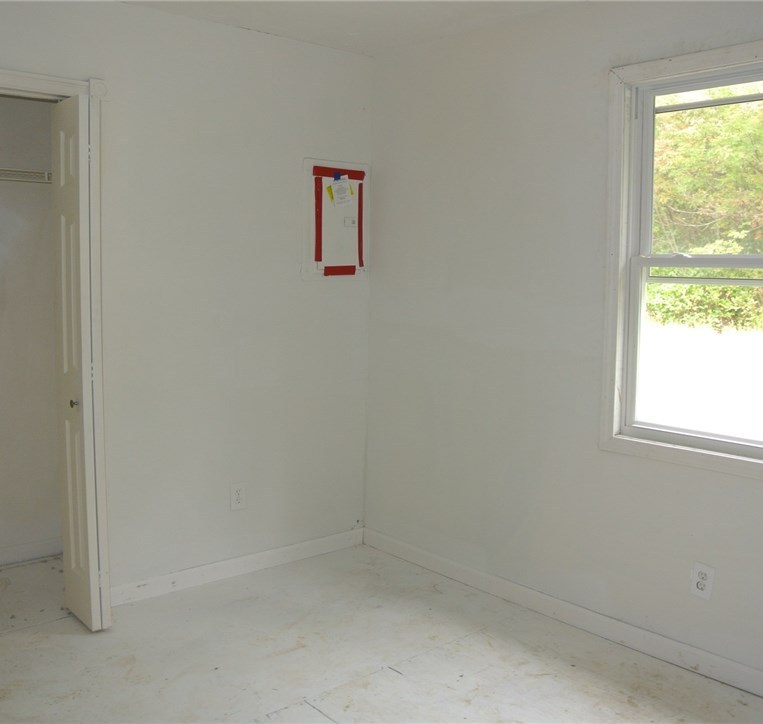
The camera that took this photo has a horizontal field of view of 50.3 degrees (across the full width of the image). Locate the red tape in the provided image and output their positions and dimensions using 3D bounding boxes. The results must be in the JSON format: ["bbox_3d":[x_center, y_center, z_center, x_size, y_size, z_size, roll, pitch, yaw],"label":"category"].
[{"bbox_3d":[-0.200,-0.900,3.896,0.310,0.046,0.004,-4,7,-41],"label":"red tape"}]

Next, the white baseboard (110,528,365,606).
[{"bbox_3d":[-0.593,0.924,3.730,1.330,0.087,0.014,-4,7,-41],"label":"white baseboard"}]

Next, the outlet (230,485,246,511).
[{"bbox_3d":[-0.643,0.603,3.661,0.075,0.120,0.008,-4,7,-41],"label":"outlet"}]

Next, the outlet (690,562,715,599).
[{"bbox_3d":[1.096,0.748,2.776,0.008,0.118,0.073,-4,7,-41],"label":"outlet"}]

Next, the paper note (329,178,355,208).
[{"bbox_3d":[-0.187,-0.821,3.914,0.130,0.137,0.005,-14,13,-39],"label":"paper note"}]

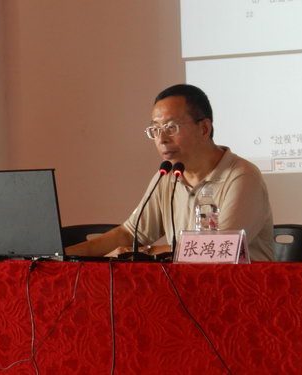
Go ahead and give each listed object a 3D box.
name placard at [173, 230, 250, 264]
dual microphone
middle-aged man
[{"bbox_3d":[0.170,0.167,4.630,0.198,0.095,0.085,-2,-2,26],"label":"name placard"},{"bbox_3d":[0.008,0.067,4.760,0.195,0.290,0.180,-1,-2,14],"label":"dual microphone"},{"bbox_3d":[0.070,0.330,4.970,0.570,1.260,0.720,-2,-2,38],"label":"middle-aged man"}]

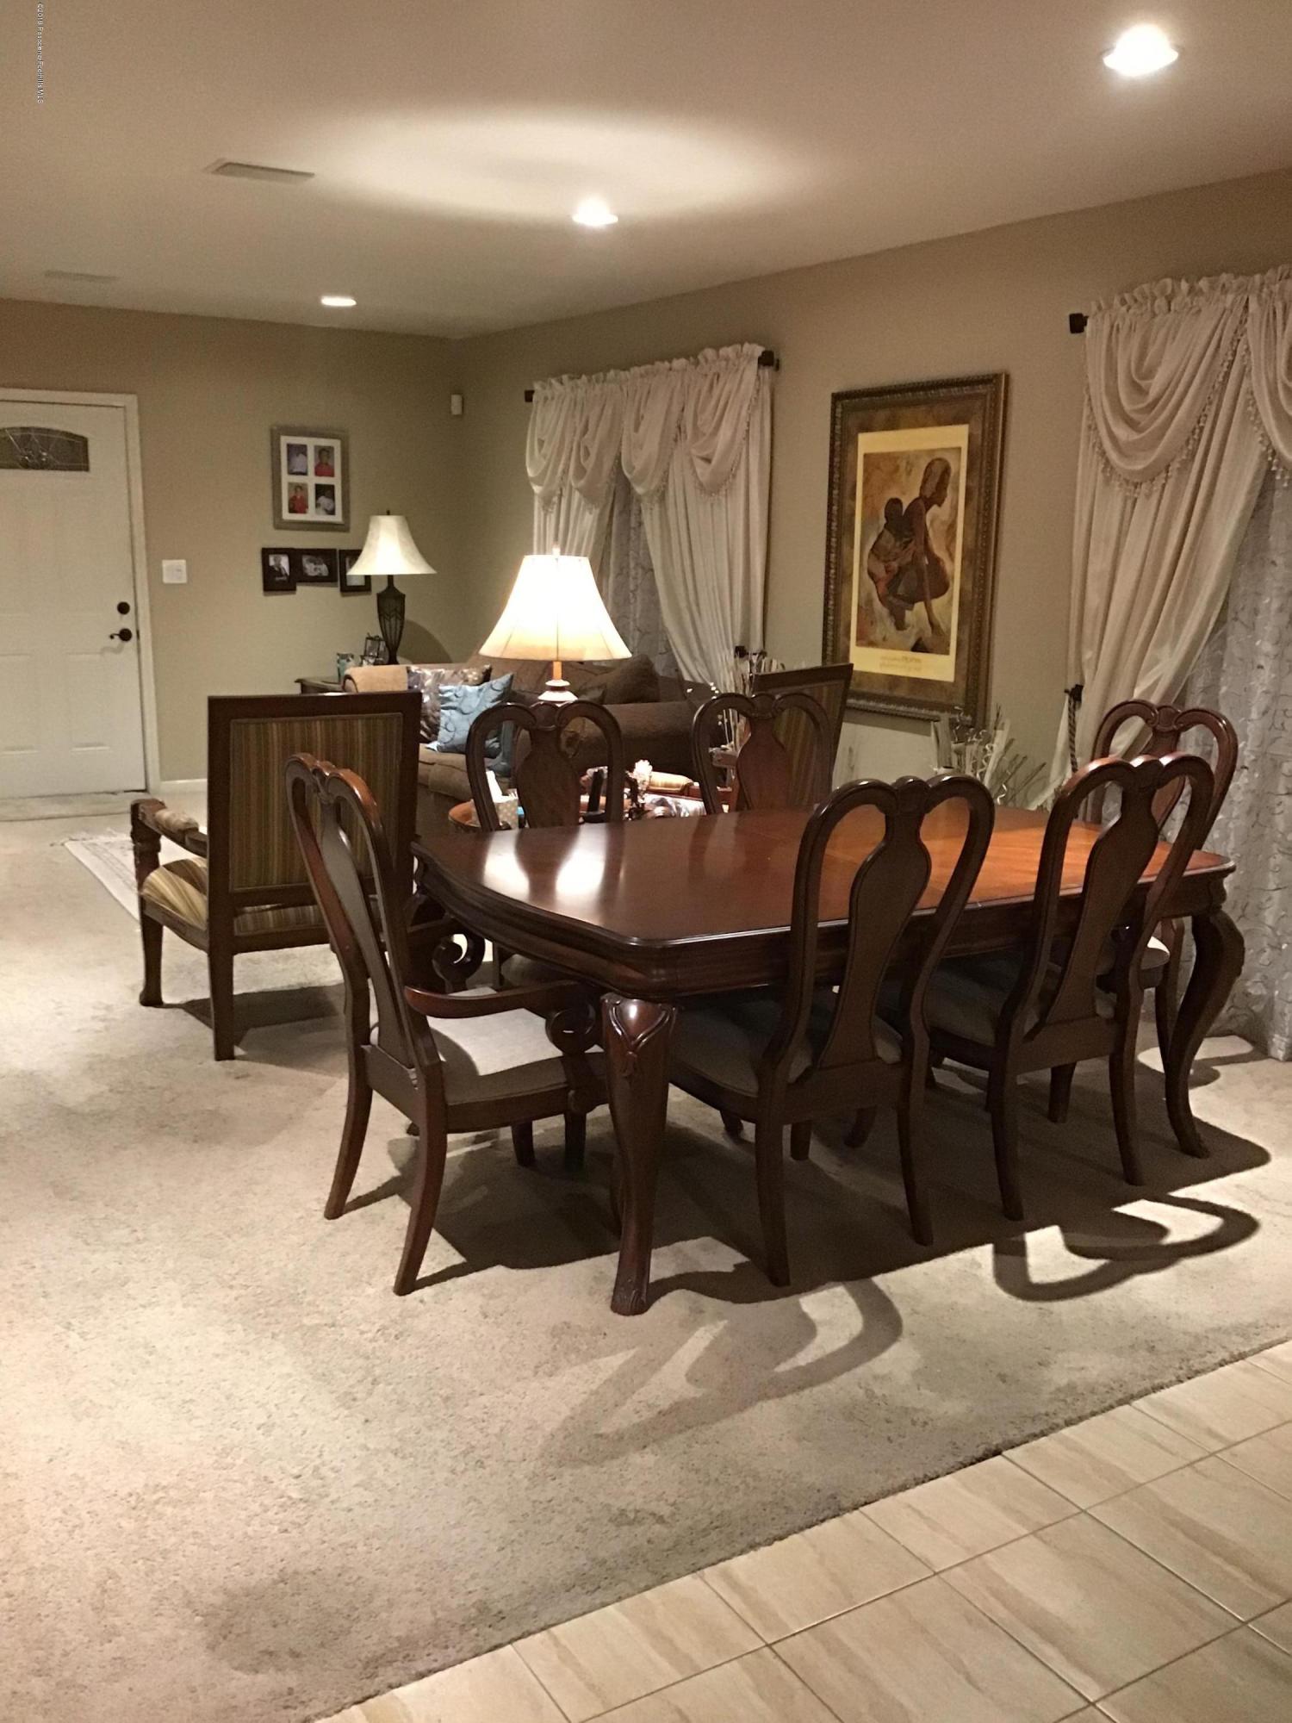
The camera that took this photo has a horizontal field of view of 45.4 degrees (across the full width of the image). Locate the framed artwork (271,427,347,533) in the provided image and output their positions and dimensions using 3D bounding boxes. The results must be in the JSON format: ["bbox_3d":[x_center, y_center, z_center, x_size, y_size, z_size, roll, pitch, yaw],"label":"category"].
[{"bbox_3d":[-1.875,-2.148,8.685,0.428,0.548,0.030,-6,14,-31],"label":"framed artwork"}]

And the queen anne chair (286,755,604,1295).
[{"bbox_3d":[-0.379,0.289,3.286,0.620,1.060,0.620,-7,15,-33],"label":"queen anne chair"}]

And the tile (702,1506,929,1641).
[{"bbox_3d":[0.253,1.056,2.278,0.304,0.010,0.178,-6,14,-31],"label":"tile"}]

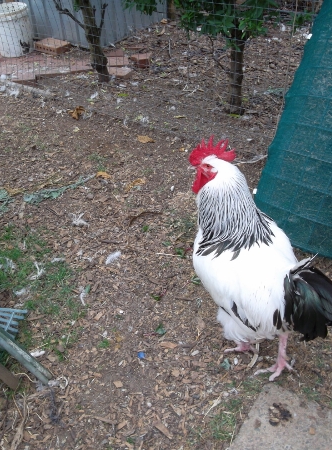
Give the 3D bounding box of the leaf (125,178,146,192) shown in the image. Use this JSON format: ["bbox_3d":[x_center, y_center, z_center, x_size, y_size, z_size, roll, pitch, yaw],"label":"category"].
[{"bbox_3d":[-0.131,-0.178,2.018,0.100,0.018,0.035,-30,49,-31],"label":"leaf"}]

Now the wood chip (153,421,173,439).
[{"bbox_3d":[-0.008,0.461,1.050,0.056,0.010,0.018,27,46,35],"label":"wood chip"}]

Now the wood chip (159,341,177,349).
[{"bbox_3d":[0.005,0.318,1.242,0.047,0.009,0.019,3,37,8],"label":"wood chip"}]

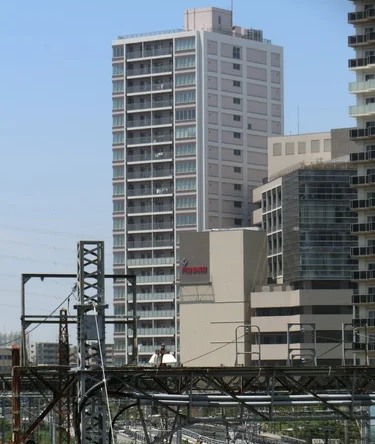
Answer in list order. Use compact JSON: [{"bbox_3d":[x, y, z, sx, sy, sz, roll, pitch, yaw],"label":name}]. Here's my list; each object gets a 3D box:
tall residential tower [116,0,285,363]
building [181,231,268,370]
[{"bbox_3d":[2.284,-0.142,438.147,20.151,75.504,26.254,-3,-5,36],"label":"tall residential tower"},{"bbox_3d":[6.226,18.439,407.596,13.318,34.016,7.153,-3,-5,36],"label":"building"}]

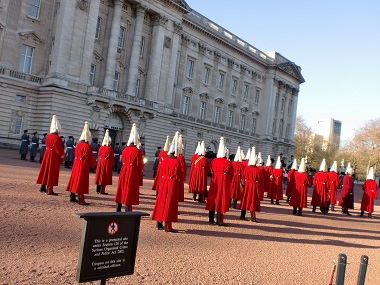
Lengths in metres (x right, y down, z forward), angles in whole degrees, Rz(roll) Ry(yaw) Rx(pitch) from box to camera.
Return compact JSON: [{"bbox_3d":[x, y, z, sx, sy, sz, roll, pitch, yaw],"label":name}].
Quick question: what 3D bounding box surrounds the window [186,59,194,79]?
[{"bbox_3d":[0.096,-11.941,63.126,0.300,3.000,1.450,5,-3,40],"label":"window"}]

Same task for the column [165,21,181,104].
[{"bbox_3d":[-2.468,-11.498,55.955,0.800,12.200,1.350,5,-3,39],"label":"column"}]

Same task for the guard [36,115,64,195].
[{"bbox_3d":[-3.744,0.319,10.400,0.580,2.100,0.480,5,-3,30],"label":"guard"}]

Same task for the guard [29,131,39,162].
[{"bbox_3d":[-10.071,0.279,24.934,0.550,1.900,0.450,5,-3,40],"label":"guard"}]

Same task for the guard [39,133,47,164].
[{"bbox_3d":[-9.680,0.357,25.385,0.550,1.900,0.450,5,-3,40],"label":"guard"}]

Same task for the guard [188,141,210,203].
[{"bbox_3d":[0.425,1.032,13.672,0.660,2.120,0.500,7,-2,15],"label":"guard"}]

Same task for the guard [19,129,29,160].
[{"bbox_3d":[-10.277,0.162,23.900,0.500,1.860,0.450,5,-3,45],"label":"guard"}]

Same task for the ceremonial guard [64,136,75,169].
[{"bbox_3d":[-7.401,0.593,23.500,0.550,1.900,0.450,5,-3,39],"label":"ceremonial guard"}]

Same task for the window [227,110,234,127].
[{"bbox_3d":[7.562,-4.396,72.881,0.300,3.200,1.400,5,-3,39],"label":"window"}]

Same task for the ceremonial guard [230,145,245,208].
[{"bbox_3d":[1.592,1.208,13.150,0.570,2.080,0.520,5,-3,38],"label":"ceremonial guard"}]

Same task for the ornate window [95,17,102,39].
[{"bbox_3d":[-10.975,-13.547,45.052,0.350,2.750,1.300,5,-3,41],"label":"ornate window"}]

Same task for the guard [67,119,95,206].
[{"bbox_3d":[-2.777,0.540,9.880,0.570,2.080,0.520,5,-3,42],"label":"guard"}]

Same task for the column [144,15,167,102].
[{"bbox_3d":[-5.067,-12.509,57.196,1.500,12.900,1.500,5,-3,41],"label":"column"}]

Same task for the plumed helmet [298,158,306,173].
[{"bbox_3d":[4.152,0.847,14.143,0.270,0.500,0.320,7,-3,22],"label":"plumed helmet"}]

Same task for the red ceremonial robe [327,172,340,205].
[{"bbox_3d":[6.088,1.935,16.300,0.600,1.400,0.480,6,-3,28],"label":"red ceremonial robe"}]

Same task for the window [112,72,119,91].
[{"bbox_3d":[-9.762,-7.825,49.543,0.300,2.950,1.250,5,-3,39],"label":"window"}]

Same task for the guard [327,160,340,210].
[{"bbox_3d":[6.192,1.879,16.600,0.560,2.100,0.460,5,-3,39],"label":"guard"}]

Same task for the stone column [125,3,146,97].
[{"bbox_3d":[-7.065,-12.144,50.511,1.150,12.100,1.150,5,-3,39],"label":"stone column"}]

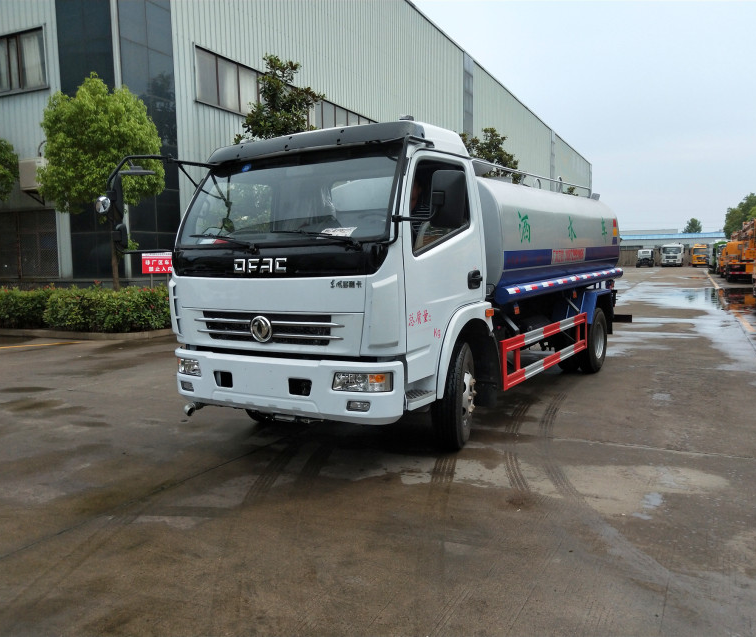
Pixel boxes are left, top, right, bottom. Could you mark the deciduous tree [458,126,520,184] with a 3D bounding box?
[{"bbox_3d":[6.010,-5.977,33.080,3.600,8.200,3.600,2,7,26],"label":"deciduous tree"}]

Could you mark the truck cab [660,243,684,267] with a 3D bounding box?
[{"bbox_3d":[35.201,-7.734,73.354,2.500,2.850,7.500,2,6,21],"label":"truck cab"}]

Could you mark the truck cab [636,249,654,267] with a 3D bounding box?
[{"bbox_3d":[30.133,-6.922,69.390,2.000,2.150,5.600,2,6,20],"label":"truck cab"}]

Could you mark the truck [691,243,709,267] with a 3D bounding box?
[{"bbox_3d":[37.947,-7.562,71.657,2.450,2.800,2.800,2,6,24],"label":"truck"}]

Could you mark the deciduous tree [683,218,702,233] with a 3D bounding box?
[{"bbox_3d":[62.303,-15.719,121.575,4.800,8.300,4.800,2,7,26],"label":"deciduous tree"}]

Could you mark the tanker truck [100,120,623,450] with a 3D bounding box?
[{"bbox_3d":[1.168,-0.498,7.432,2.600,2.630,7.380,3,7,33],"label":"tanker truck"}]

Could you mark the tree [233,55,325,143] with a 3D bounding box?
[{"bbox_3d":[-2.720,-3.571,16.946,2.800,6.900,2.800,2,7,26],"label":"tree"}]

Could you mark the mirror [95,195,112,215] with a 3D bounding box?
[{"bbox_3d":[-2.297,-0.958,5.136,0.135,0.155,0.080,0,6,9],"label":"mirror"}]

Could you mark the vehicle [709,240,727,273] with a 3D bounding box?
[{"bbox_3d":[29.390,-5.486,52.357,2.400,2.800,6.500,2,7,26],"label":"vehicle"}]

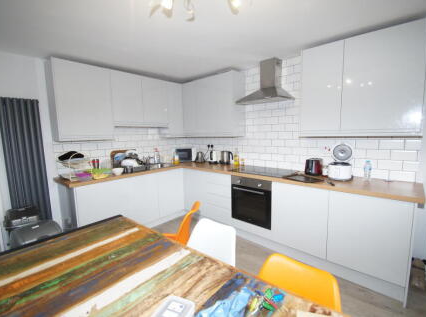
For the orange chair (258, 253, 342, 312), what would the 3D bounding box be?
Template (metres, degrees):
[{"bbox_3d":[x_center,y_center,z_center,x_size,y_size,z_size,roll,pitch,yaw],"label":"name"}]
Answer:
[{"bbox_3d":[0.294,0.946,0.870,0.460,0.820,0.530,4,9,39],"label":"orange chair"}]

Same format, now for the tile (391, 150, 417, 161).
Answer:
[{"bbox_3d":[1.927,-0.026,2.000,0.200,0.100,0.010,5,10,41],"label":"tile"}]

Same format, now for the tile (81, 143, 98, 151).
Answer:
[{"bbox_3d":[-1.767,-0.166,2.837,0.010,0.100,0.200,5,10,41],"label":"tile"}]

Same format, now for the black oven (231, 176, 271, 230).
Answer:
[{"bbox_3d":[0.658,0.527,2.767,0.595,0.595,0.570,5,10,41],"label":"black oven"}]

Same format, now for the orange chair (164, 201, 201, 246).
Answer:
[{"bbox_3d":[-0.405,0.834,1.962,0.530,0.820,0.470,-1,7,2],"label":"orange chair"}]

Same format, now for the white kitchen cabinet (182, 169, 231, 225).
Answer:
[{"bbox_3d":[0.071,0.551,3.355,1.039,0.760,0.585,5,9,42],"label":"white kitchen cabinet"}]

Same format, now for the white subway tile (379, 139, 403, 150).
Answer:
[{"bbox_3d":[1.846,-0.151,2.056,0.200,0.102,0.010,5,9,42],"label":"white subway tile"}]

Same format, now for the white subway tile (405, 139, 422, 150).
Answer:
[{"bbox_3d":[1.970,-0.141,1.944,0.132,0.102,0.010,5,9,42],"label":"white subway tile"}]

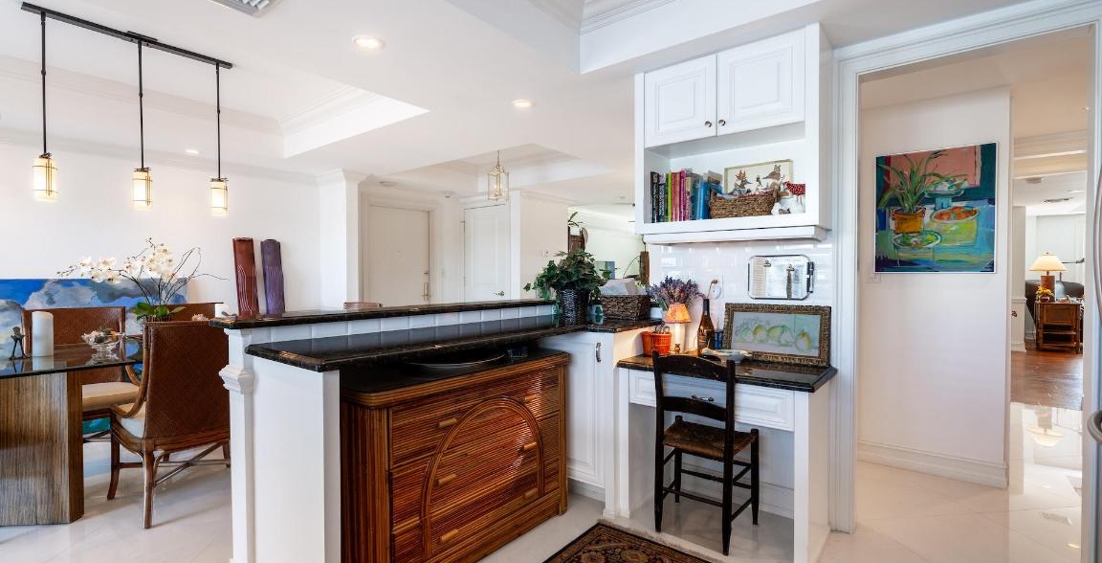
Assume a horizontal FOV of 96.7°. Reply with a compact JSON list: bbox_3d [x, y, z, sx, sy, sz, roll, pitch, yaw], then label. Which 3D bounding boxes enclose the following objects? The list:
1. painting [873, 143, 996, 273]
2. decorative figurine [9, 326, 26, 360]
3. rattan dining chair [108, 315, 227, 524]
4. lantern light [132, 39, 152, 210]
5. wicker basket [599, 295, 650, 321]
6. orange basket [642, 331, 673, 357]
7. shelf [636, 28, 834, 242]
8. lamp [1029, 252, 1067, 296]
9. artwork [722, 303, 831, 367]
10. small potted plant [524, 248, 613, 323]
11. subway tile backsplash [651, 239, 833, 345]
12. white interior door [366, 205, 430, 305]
[{"bbox_3d":[2.265,-0.412,2.902,0.572,0.733,0.030,0,1,38],"label":"painting"},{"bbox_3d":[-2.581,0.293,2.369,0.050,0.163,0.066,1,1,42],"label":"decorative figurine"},{"bbox_3d":[-1.956,0.674,2.674,0.640,0.980,0.580,0,1,38],"label":"rattan dining chair"},{"bbox_3d":[-2.293,-0.869,2.748,0.090,0.925,0.087,0,1,38],"label":"lantern light"},{"bbox_3d":[0.438,0.146,2.824,0.226,0.134,0.175,1,1,39],"label":"wicker basket"},{"bbox_3d":[0.570,0.334,2.630,0.150,0.135,0.135,0,1,11],"label":"orange basket"},{"bbox_3d":[0.884,-0.641,2.442,0.860,0.885,0.345,0,1,38],"label":"shelf"},{"bbox_3d":[7.501,-0.072,7.400,0.390,0.744,0.390,1,1,39],"label":"lamp"},{"bbox_3d":[1.098,0.255,2.403,0.478,0.276,0.030,1,-9,39],"label":"artwork"},{"bbox_3d":[0.088,0.029,2.500,0.420,0.386,0.370,0,1,0],"label":"small potted plant"},{"bbox_3d":[0.936,0.086,2.529,0.944,0.612,0.025,1,1,39],"label":"subway tile backsplash"},{"bbox_3d":[-1.882,0.106,6.152,0.050,2.040,0.900,0,1,38],"label":"white interior door"}]

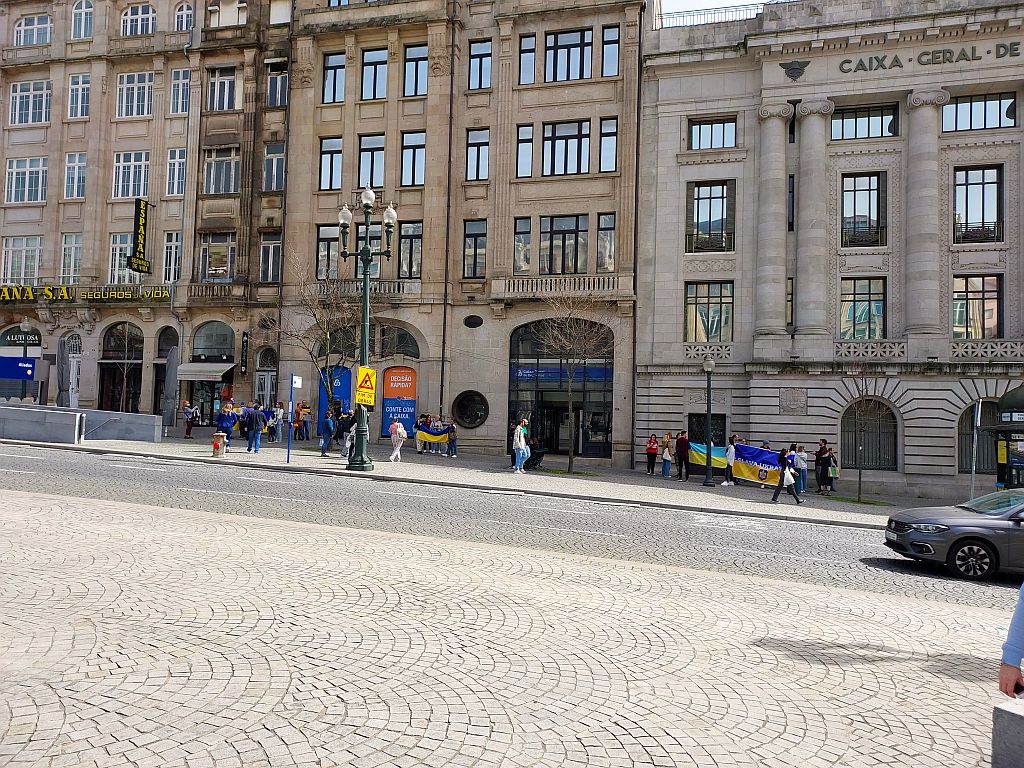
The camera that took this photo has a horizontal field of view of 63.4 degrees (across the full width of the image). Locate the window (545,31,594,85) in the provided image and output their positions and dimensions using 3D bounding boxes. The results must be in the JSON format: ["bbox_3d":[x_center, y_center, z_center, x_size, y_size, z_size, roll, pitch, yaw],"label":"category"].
[{"bbox_3d":[2.584,-14.982,37.758,2.193,2.385,0.200,1,-3,16],"label":"window"}]

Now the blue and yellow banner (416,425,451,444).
[{"bbox_3d":[-3.174,2.045,33.700,1.480,0.813,0.300,0,-3,22],"label":"blue and yellow banner"}]

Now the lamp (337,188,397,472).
[{"bbox_3d":[-4.247,-1.631,24.057,1.720,8.200,0.780,1,-3,16],"label":"lamp"}]

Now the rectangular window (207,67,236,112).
[{"bbox_3d":[-14.046,-14.276,40.152,1.608,2.180,0.200,1,-3,16],"label":"rectangular window"}]

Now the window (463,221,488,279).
[{"bbox_3d":[-1.561,-5.713,35.137,1.005,2.523,0.200,1,-2,14],"label":"window"}]

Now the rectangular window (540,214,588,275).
[{"bbox_3d":[2.356,-6.252,37.283,2.240,2.638,0.200,1,-3,16],"label":"rectangular window"}]

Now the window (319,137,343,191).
[{"bbox_3d":[-8.351,-10.176,38.288,1.149,2.475,0.200,1,-3,16],"label":"window"}]

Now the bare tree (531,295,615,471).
[{"bbox_3d":[2.072,-0.087,28.618,3.100,6.300,3.000,1,-3,16],"label":"bare tree"}]

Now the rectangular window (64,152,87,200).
[{"bbox_3d":[-23.737,-11.348,45.092,1.423,2.517,0.200,1,-3,16],"label":"rectangular window"}]

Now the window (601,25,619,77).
[{"bbox_3d":[4.137,-13.996,34.877,0.726,2.160,0.200,1,-3,16],"label":"window"}]

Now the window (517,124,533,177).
[{"bbox_3d":[0.586,-10.222,36.566,0.682,2.317,0.200,1,-3,15],"label":"window"}]

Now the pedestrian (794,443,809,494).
[{"bbox_3d":[9.308,2.686,26.568,0.480,1.600,0.360,0,-3,30],"label":"pedestrian"}]

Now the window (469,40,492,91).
[{"bbox_3d":[-1.407,-14.370,37.335,1.037,2.229,0.200,1,-3,15],"label":"window"}]

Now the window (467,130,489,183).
[{"bbox_3d":[-1.446,-9.769,35.290,1.010,2.221,0.200,1,-2,14],"label":"window"}]

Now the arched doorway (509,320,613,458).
[{"bbox_3d":[2.002,0.201,34.060,4.349,5.668,0.500,1,-2,14],"label":"arched doorway"}]

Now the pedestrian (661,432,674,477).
[{"bbox_3d":[5.633,2.600,30.100,0.450,1.617,0.500,1,-3,9],"label":"pedestrian"}]

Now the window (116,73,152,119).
[{"bbox_3d":[-18.938,-14.518,41.625,2.177,2.265,0.200,1,-3,16],"label":"window"}]

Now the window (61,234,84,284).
[{"bbox_3d":[-21.349,-6.070,40.238,1.091,2.488,0.200,1,-2,14],"label":"window"}]

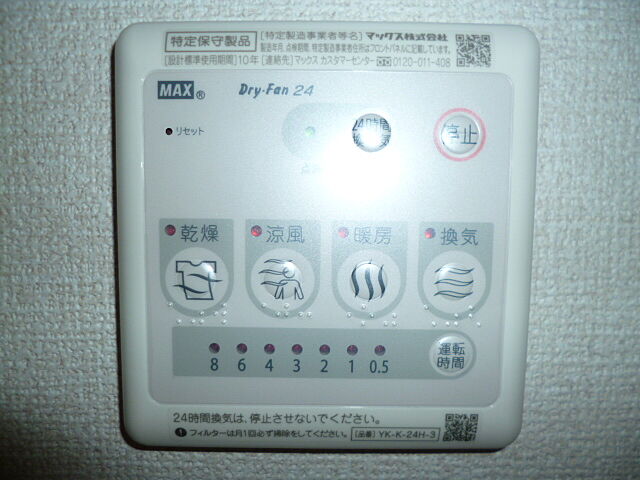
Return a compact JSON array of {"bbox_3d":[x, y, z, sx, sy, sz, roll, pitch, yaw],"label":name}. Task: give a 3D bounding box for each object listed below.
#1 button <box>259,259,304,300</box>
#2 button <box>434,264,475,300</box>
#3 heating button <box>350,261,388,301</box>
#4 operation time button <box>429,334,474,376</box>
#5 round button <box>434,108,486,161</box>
[{"bbox_3d":[-0.011,0.011,0.124,0.012,0.012,0.003,1,4,0],"label":"button"},{"bbox_3d":[0.038,0.012,0.124,0.011,0.011,0.003,1,4,0],"label":"button"},{"bbox_3d":[0.014,0.011,0.124,0.011,0.012,0.003,1,4,0],"label":"heating button"},{"bbox_3d":[0.037,0.033,0.125,0.013,0.012,0.003,1,4,0],"label":"operation time button"},{"bbox_3d":[0.038,-0.029,0.121,0.014,0.014,0.003,1,4,0],"label":"round button"}]

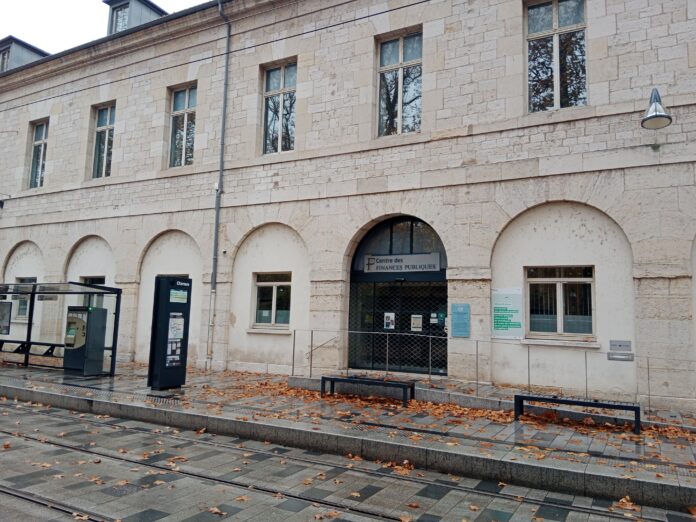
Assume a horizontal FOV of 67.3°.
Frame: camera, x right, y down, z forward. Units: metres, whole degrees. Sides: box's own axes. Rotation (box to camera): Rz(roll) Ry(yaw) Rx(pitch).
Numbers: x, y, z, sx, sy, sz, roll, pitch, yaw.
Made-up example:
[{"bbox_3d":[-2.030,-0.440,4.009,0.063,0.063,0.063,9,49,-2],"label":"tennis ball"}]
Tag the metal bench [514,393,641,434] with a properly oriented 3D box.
[{"bbox_3d":[4.142,2.754,9.506,2.034,0.455,0.460,-2,-8,28],"label":"metal bench"}]

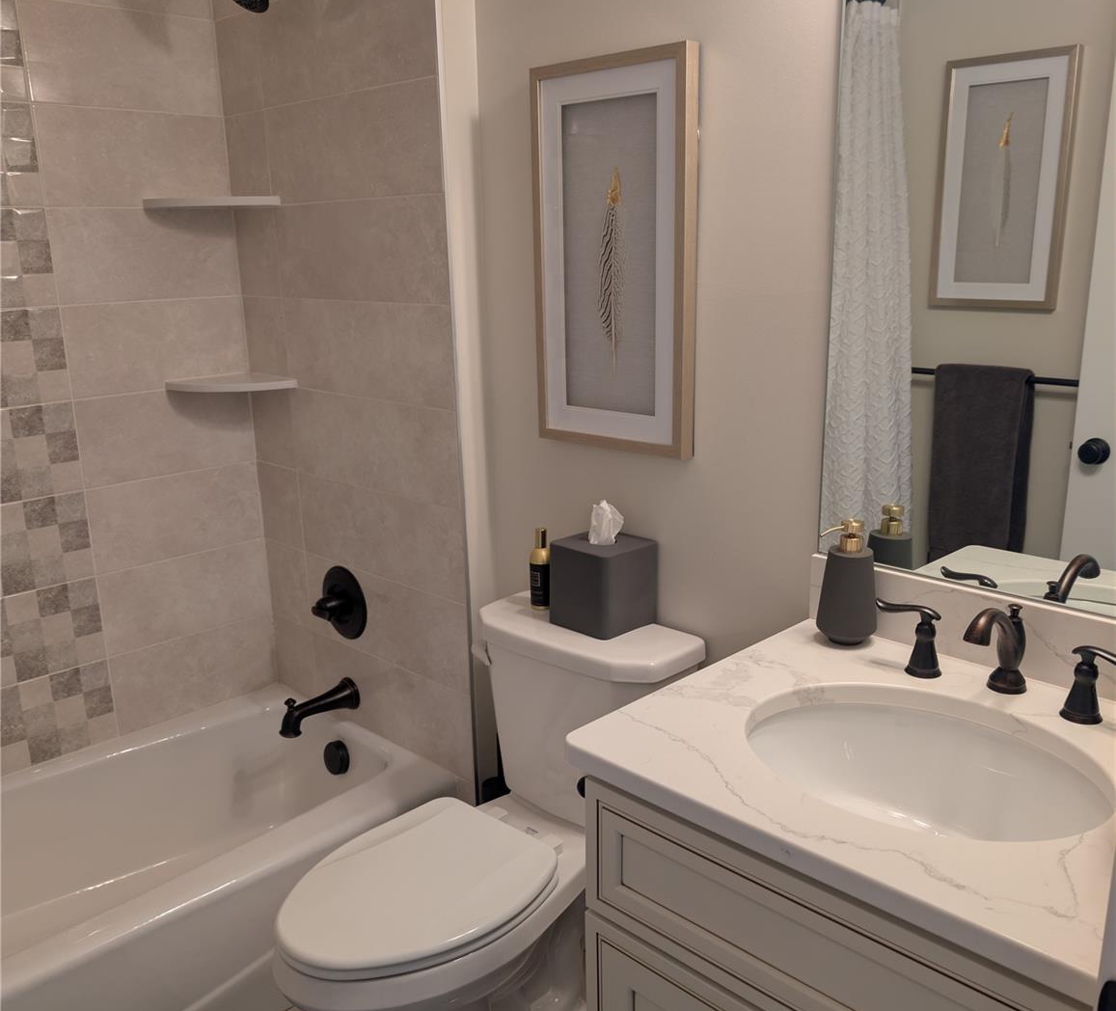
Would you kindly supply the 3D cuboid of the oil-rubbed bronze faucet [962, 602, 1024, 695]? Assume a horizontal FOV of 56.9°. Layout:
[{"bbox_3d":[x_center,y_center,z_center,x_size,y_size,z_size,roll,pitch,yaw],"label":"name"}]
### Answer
[{"bbox_3d":[0.553,0.185,1.302,0.054,0.134,0.158,13,20,43],"label":"oil-rubbed bronze faucet"}]

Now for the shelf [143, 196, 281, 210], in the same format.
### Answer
[{"bbox_3d":[-0.774,-0.678,2.305,0.212,0.020,0.220,13,20,43],"label":"shelf"}]

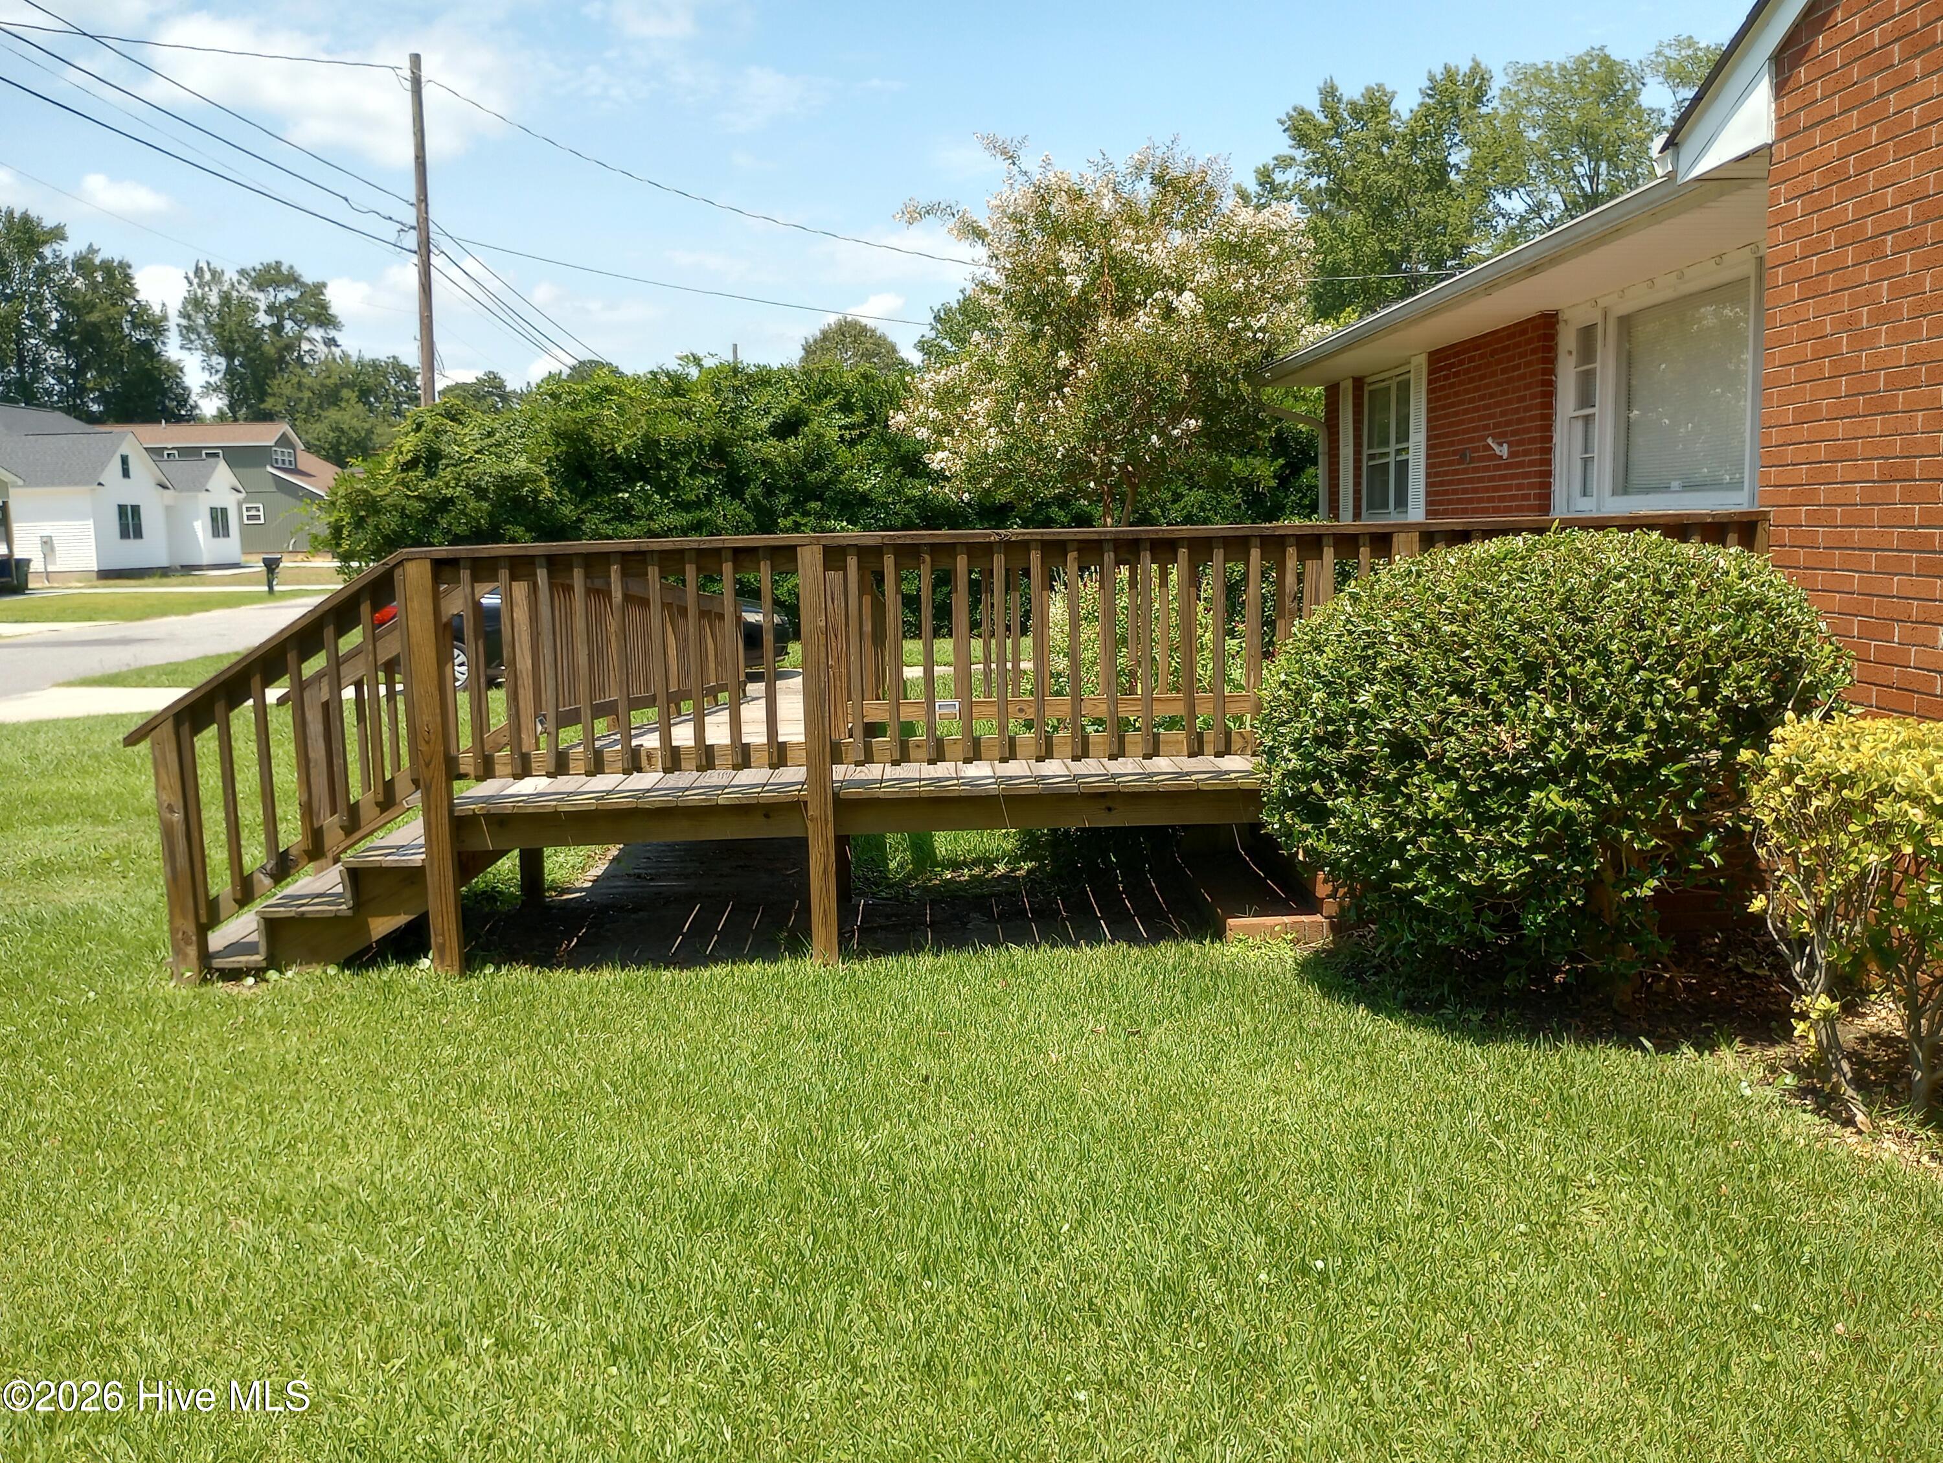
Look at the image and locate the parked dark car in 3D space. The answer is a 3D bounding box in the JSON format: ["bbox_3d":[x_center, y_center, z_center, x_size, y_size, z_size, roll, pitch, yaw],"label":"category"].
[{"bbox_3d":[-3.989,-1.256,16.553,4.370,1.450,1.800,-1,8,-1],"label":"parked dark car"}]

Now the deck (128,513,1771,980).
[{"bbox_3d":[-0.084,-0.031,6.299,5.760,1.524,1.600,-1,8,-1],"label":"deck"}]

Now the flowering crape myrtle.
[{"bbox_3d":[1.228,-2.854,14.377,3.724,4.939,3.724,-1,8,-1],"label":"flowering crape myrtle"}]

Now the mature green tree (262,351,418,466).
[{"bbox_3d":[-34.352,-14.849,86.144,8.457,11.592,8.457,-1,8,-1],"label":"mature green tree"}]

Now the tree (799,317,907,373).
[{"bbox_3d":[-4.927,-12.346,66.877,5.368,10.280,5.368,-1,8,-1],"label":"tree"}]

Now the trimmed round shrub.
[{"bbox_3d":[1.745,0.118,4.872,1.702,1.465,1.622,-1,8,0],"label":"trimmed round shrub"}]

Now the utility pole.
[{"bbox_3d":[-9.403,-6.669,27.183,0.300,9.649,0.300,0,8,-1],"label":"utility pole"}]

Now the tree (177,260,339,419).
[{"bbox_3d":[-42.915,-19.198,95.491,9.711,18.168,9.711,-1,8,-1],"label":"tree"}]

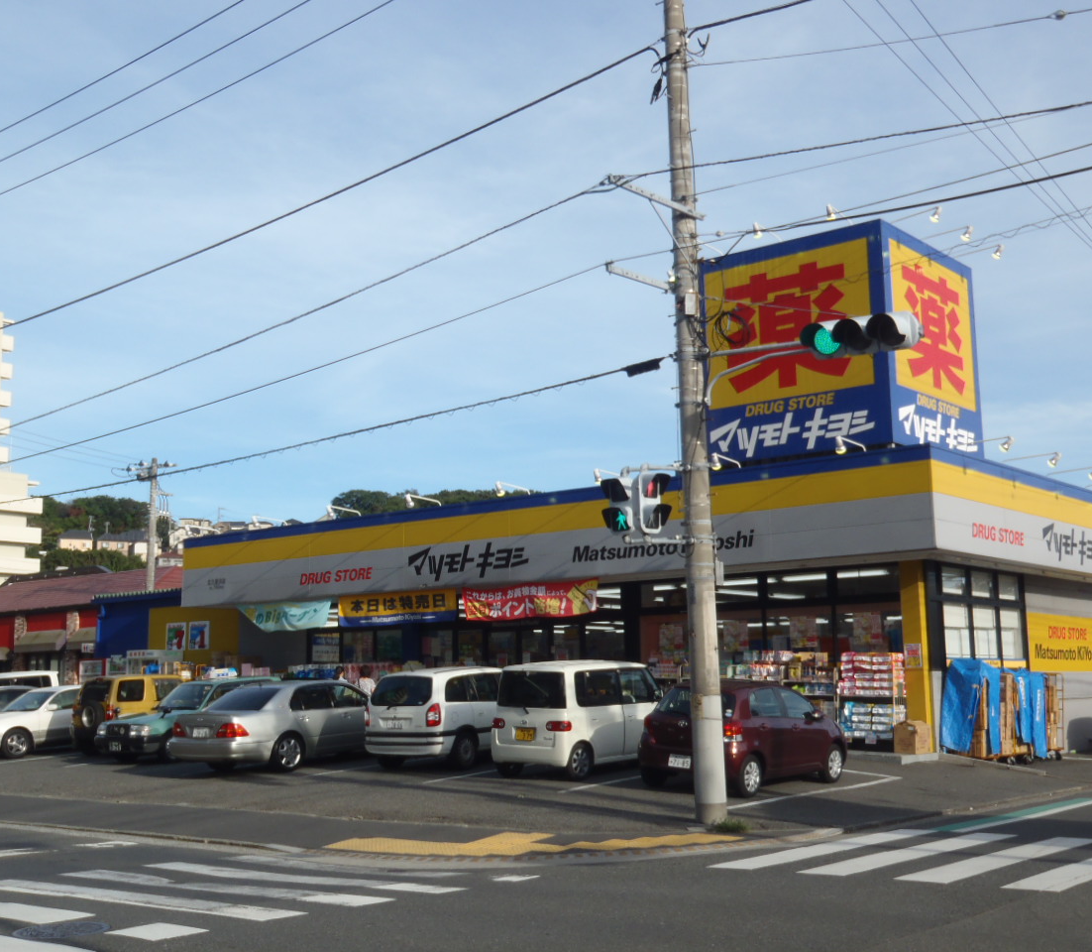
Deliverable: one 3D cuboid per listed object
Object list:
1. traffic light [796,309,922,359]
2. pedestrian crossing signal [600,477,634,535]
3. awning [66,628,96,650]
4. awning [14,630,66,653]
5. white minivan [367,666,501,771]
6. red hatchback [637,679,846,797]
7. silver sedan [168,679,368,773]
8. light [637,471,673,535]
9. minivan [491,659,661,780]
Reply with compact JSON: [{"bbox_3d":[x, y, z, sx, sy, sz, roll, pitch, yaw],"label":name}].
[{"bbox_3d":[3.424,-1.541,14.400,1.230,0.370,0.440,-7,-10,34],"label":"traffic light"},{"bbox_3d":[0.850,0.355,15.500,0.350,0.660,0.310,-8,-11,39],"label":"pedestrian crossing signal"},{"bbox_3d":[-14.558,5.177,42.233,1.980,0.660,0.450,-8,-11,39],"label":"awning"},{"bbox_3d":[-16.879,5.549,44.158,2.668,0.660,0.450,-8,-11,39],"label":"awning"},{"bbox_3d":[-1.330,4.230,23.500,1.740,1.660,4.310,-5,-9,30],"label":"white minivan"},{"bbox_3d":[2.960,3.730,19.200,1.695,1.520,3.750,-6,-10,38],"label":"red hatchback"},{"bbox_3d":[-4.060,4.280,23.000,1.830,1.470,4.990,-5,-9,34],"label":"silver sedan"},{"bbox_3d":[1.217,0.304,15.000,0.350,0.680,0.310,7,-12,-42],"label":"light"},{"bbox_3d":[0.600,3.870,21.250,1.475,1.730,3.395,-5,-9,32],"label":"minivan"}]

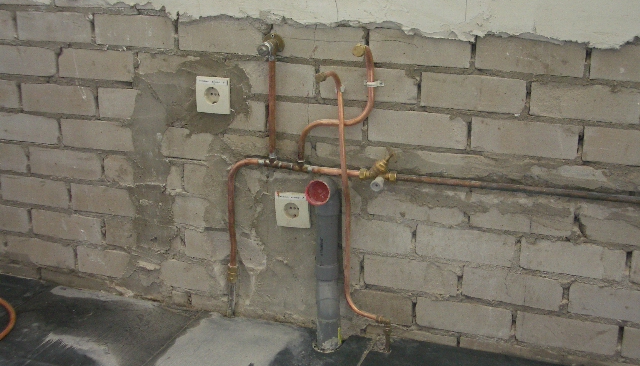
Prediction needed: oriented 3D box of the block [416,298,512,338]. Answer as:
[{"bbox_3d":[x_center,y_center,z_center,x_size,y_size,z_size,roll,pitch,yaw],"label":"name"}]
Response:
[{"bbox_3d":[0.334,0.282,2.035,0.210,0.069,0.100,6,19,19],"label":"block"}]

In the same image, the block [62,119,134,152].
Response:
[{"bbox_3d":[-0.521,-0.131,2.233,0.210,0.069,0.100,6,19,19],"label":"block"}]

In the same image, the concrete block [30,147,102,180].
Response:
[{"bbox_3d":[-0.615,-0.062,2.292,0.210,0.069,0.100,6,19,19],"label":"concrete block"}]

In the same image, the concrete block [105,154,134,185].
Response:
[{"bbox_3d":[-0.468,-0.048,2.234,0.080,0.067,0.100,6,19,20],"label":"concrete block"}]

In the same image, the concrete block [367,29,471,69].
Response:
[{"bbox_3d":[0.219,-0.287,1.886,0.209,0.068,0.100,6,19,20],"label":"concrete block"}]

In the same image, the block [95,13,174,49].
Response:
[{"bbox_3d":[-0.407,-0.361,2.109,0.205,0.071,0.100,6,19,20],"label":"block"}]

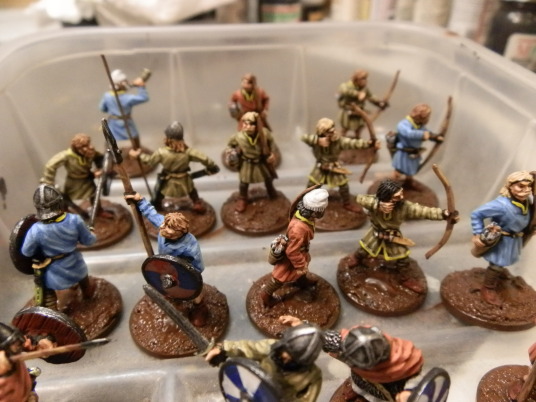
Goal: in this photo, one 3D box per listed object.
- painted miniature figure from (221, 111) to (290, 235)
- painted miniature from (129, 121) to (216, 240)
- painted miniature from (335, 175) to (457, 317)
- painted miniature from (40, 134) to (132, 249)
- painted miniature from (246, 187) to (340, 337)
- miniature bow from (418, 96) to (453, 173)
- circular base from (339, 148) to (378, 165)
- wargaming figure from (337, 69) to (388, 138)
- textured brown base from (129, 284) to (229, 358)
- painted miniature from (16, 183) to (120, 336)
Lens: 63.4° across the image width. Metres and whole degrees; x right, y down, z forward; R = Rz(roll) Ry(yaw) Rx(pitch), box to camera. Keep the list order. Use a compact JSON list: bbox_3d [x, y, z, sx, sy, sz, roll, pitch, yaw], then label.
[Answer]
[{"bbox_3d":[-0.004,-0.011,0.142,0.025,0.035,0.025,1,33,2],"label":"painted miniature figure"},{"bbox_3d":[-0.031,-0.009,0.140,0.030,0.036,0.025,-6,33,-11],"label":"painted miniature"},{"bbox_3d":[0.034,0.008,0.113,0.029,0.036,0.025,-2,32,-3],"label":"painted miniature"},{"bbox_3d":[-0.059,-0.006,0.135,0.026,0.034,0.026,-24,40,-33],"label":"painted miniature"},{"bbox_3d":[0.007,0.012,0.107,0.025,0.035,0.025,-8,34,-13],"label":"painted miniature"},{"bbox_3d":[0.055,-0.022,0.143,0.006,0.030,0.003,23,39,21],"label":"miniature bow"},{"bbox_3d":[0.037,-0.024,0.192,0.025,0.004,0.025,1,32,0],"label":"circular base"},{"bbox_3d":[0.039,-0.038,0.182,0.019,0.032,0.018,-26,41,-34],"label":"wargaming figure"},{"bbox_3d":[-0.022,0.028,0.110,0.025,0.004,0.025,1,32,0],"label":"textured brown base"},{"bbox_3d":[-0.053,0.012,0.106,0.026,0.036,0.026,-5,34,-8],"label":"painted miniature"}]

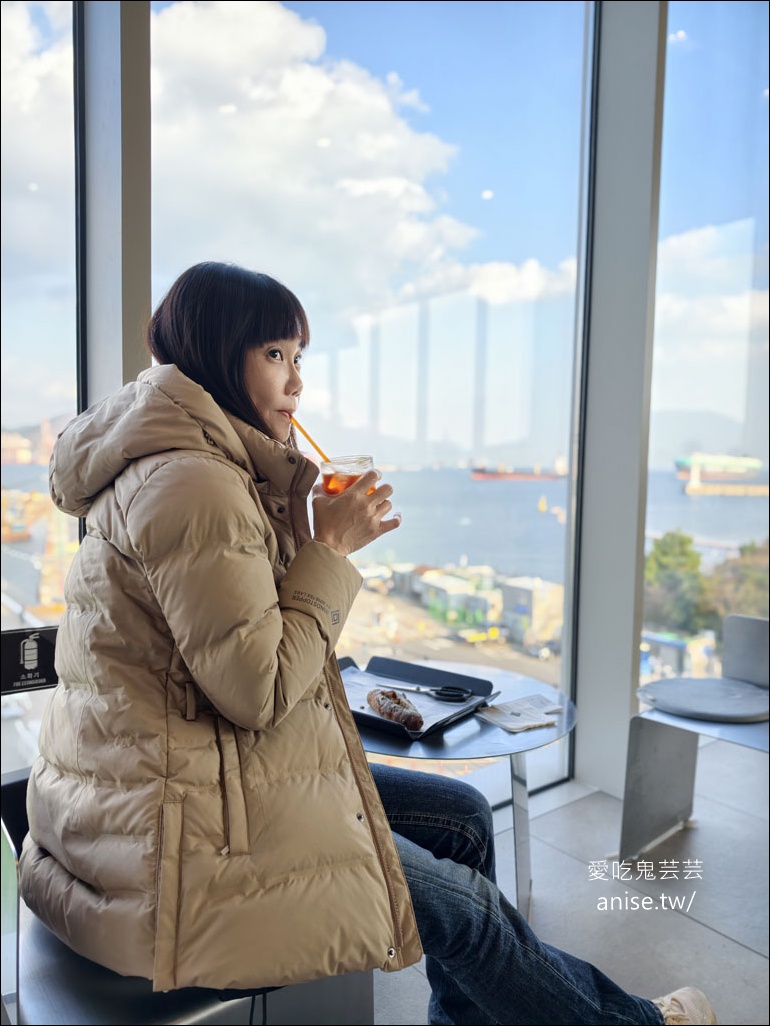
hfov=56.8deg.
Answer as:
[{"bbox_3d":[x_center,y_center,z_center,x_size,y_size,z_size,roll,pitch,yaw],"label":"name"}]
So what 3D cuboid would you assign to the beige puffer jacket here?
[{"bbox_3d":[-0.257,0.168,0.967,0.475,0.745,0.490,-1,4,-27],"label":"beige puffer jacket"}]

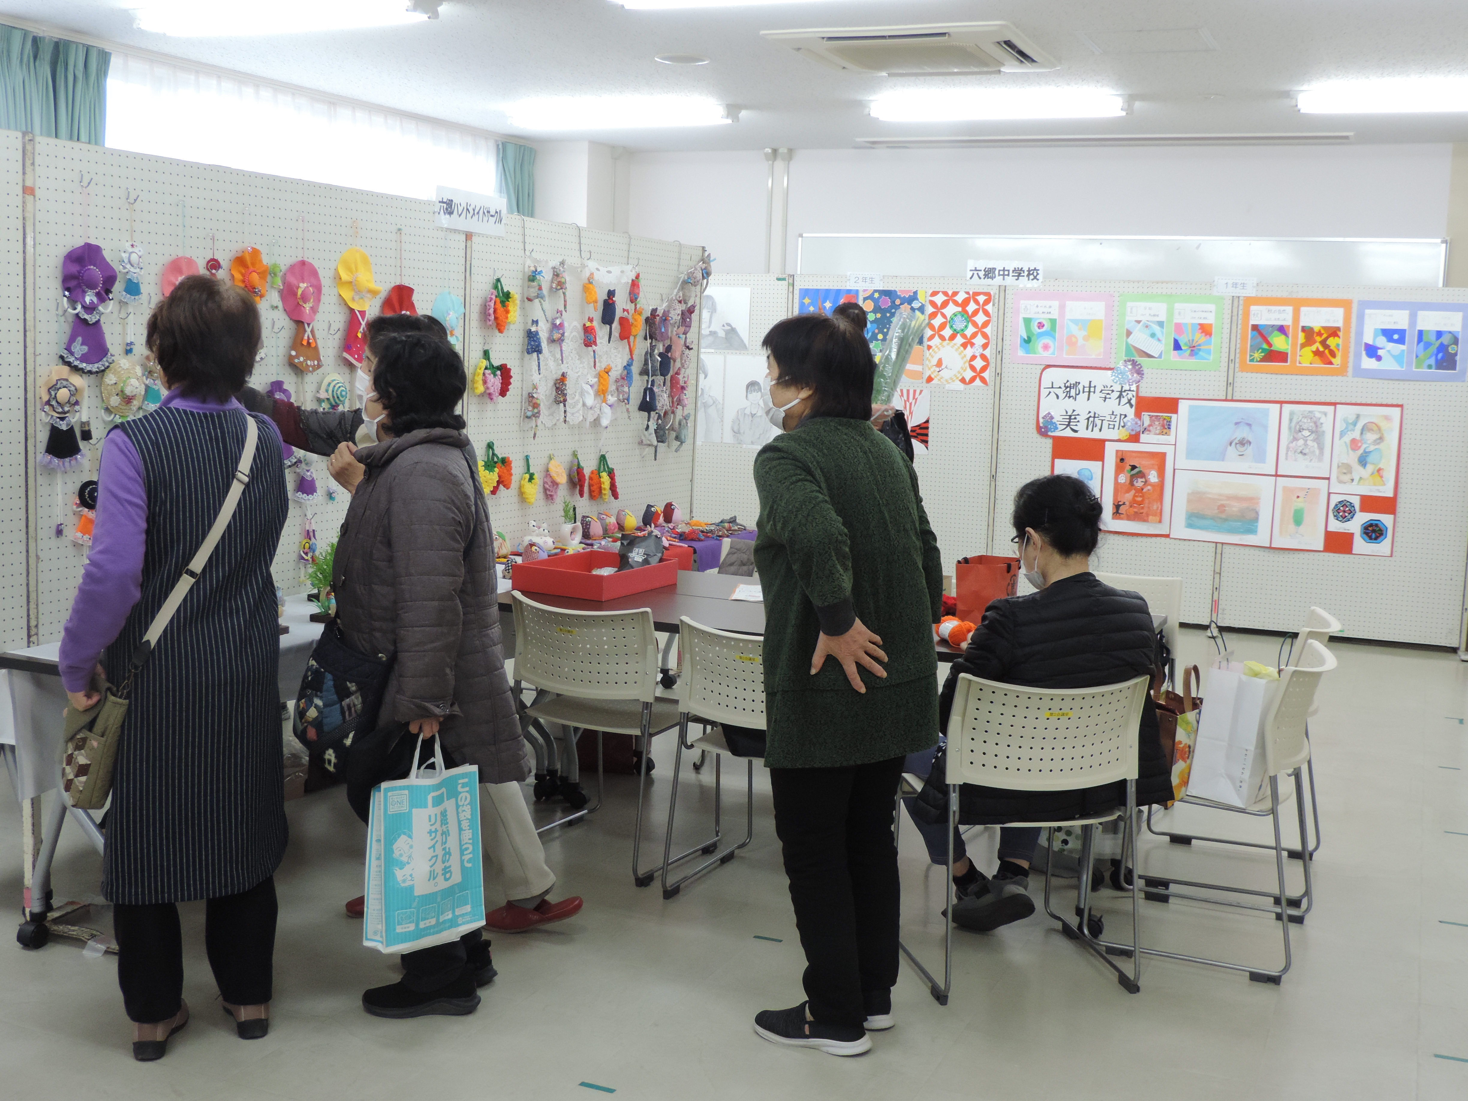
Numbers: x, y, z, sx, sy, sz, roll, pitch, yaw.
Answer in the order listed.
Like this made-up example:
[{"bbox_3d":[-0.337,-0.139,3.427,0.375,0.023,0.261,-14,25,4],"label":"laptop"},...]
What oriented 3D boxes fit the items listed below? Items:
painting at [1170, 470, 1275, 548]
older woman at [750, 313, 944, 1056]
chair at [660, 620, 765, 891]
[{"bbox_3d":[2.593,-0.223,9.002,0.520,0.367,0.015,5,8,23],"label":"painting"},{"bbox_3d":[0.228,0.264,3.529,0.370,1.508,0.450,8,9,39],"label":"older woman"},{"bbox_3d":[0.138,0.571,4.691,0.500,0.780,0.550,6,8,27],"label":"chair"}]

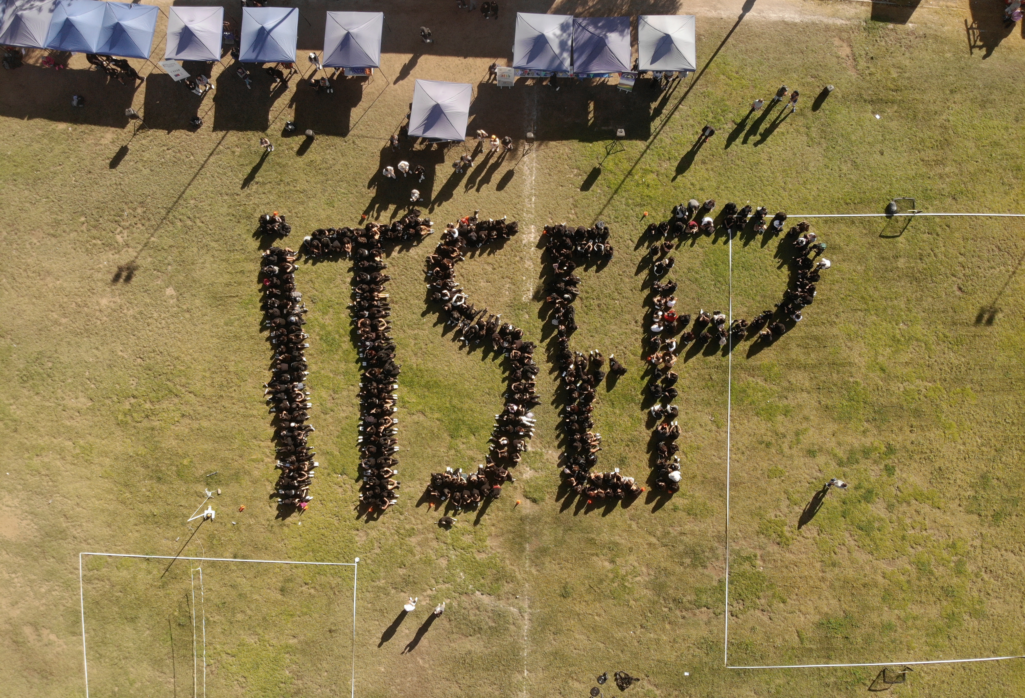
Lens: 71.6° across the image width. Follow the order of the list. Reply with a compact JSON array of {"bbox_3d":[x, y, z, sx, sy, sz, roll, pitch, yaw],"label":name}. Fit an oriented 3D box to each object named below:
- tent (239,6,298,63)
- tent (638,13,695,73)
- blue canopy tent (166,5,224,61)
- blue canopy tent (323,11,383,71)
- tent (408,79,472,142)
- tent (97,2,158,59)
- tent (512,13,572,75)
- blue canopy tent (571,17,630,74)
[{"bbox_3d":[-13.266,-17.148,39.374,3.000,3.030,3.000,3,87,3],"label":"tent"},{"bbox_3d":[8.209,-16.153,38.159,3.000,3.030,3.000,0,87,3],"label":"tent"},{"bbox_3d":[-17.431,-17.300,39.607,3.000,3.030,3.000,3,87,3],"label":"blue canopy tent"},{"bbox_3d":[-8.601,-16.756,39.100,3.000,3.030,3.000,3,87,3],"label":"blue canopy tent"},{"bbox_3d":[-3.824,-12.773,38.611,3.000,3.030,3.000,7,87,3],"label":"tent"},{"bbox_3d":[-21.245,-17.583,39.830,3.000,3.030,3.000,10,87,4],"label":"tent"},{"bbox_3d":[1.685,-16.359,38.522,3.000,3.030,3.000,4,87,3],"label":"tent"},{"bbox_3d":[4.784,-16.122,38.342,3.000,3.030,3.000,0,87,3],"label":"blue canopy tent"}]

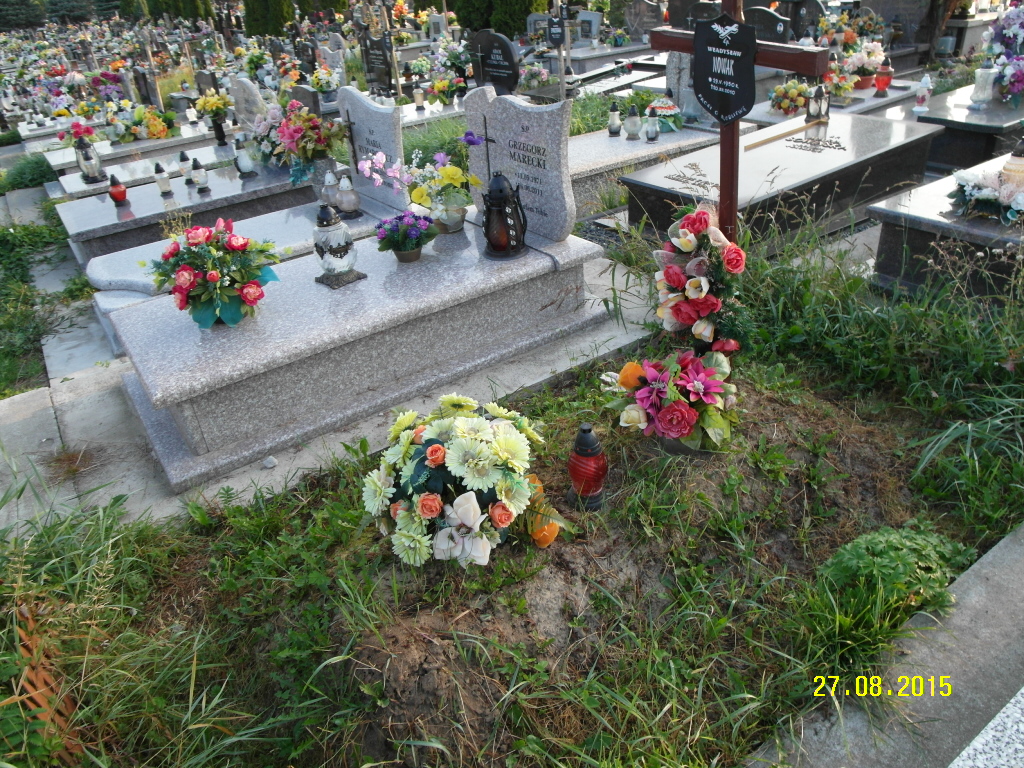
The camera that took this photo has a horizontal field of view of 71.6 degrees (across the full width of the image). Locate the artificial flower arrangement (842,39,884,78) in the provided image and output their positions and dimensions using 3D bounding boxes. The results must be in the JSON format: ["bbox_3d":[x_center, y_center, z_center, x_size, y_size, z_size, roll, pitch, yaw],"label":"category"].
[{"bbox_3d":[3.014,-2.783,6.080,0.340,0.270,0.360,-23,35,-27],"label":"artificial flower arrangement"}]

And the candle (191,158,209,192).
[{"bbox_3d":[-2.263,-1.513,5.121,0.105,0.213,0.105,-23,34,-27],"label":"candle"}]

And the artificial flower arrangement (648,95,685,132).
[{"bbox_3d":[1.074,-1.879,4.953,0.252,0.231,0.240,1,30,12],"label":"artificial flower arrangement"}]

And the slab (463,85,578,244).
[{"bbox_3d":[0.044,-1.094,3.465,0.077,0.662,0.812,-23,34,-27],"label":"slab"}]

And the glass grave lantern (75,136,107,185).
[{"bbox_3d":[-3.408,-1.801,5.709,0.185,0.350,0.185,-23,34,-27],"label":"glass grave lantern"}]

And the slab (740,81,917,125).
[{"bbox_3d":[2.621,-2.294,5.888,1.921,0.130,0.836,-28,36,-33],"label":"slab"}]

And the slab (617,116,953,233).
[{"bbox_3d":[1.646,-1.228,4.246,2.010,0.310,0.862,-25,34,-29],"label":"slab"}]

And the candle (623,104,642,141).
[{"bbox_3d":[0.824,-1.778,4.825,0.137,0.230,0.137,-1,30,10],"label":"candle"}]

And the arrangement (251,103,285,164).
[{"bbox_3d":[-1.853,-1.922,5.469,0.330,0.430,0.320,-14,30,-14],"label":"arrangement"}]

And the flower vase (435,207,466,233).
[{"bbox_3d":[-0.307,-0.833,3.605,0.150,0.105,0.160,-4,30,2],"label":"flower vase"}]

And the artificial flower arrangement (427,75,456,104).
[{"bbox_3d":[-0.718,-2.959,7.136,0.277,0.276,0.264,-8,30,-3],"label":"artificial flower arrangement"}]

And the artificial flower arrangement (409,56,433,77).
[{"bbox_3d":[-1.308,-4.538,10.149,0.320,0.260,0.320,-8,30,-4],"label":"artificial flower arrangement"}]

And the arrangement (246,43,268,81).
[{"bbox_3d":[-3.838,-4.828,10.669,0.313,0.494,0.298,-14,30,-13],"label":"arrangement"}]

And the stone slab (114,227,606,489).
[{"bbox_3d":[-0.654,-0.313,3.224,2.022,0.355,1.040,-23,35,-27],"label":"stone slab"}]

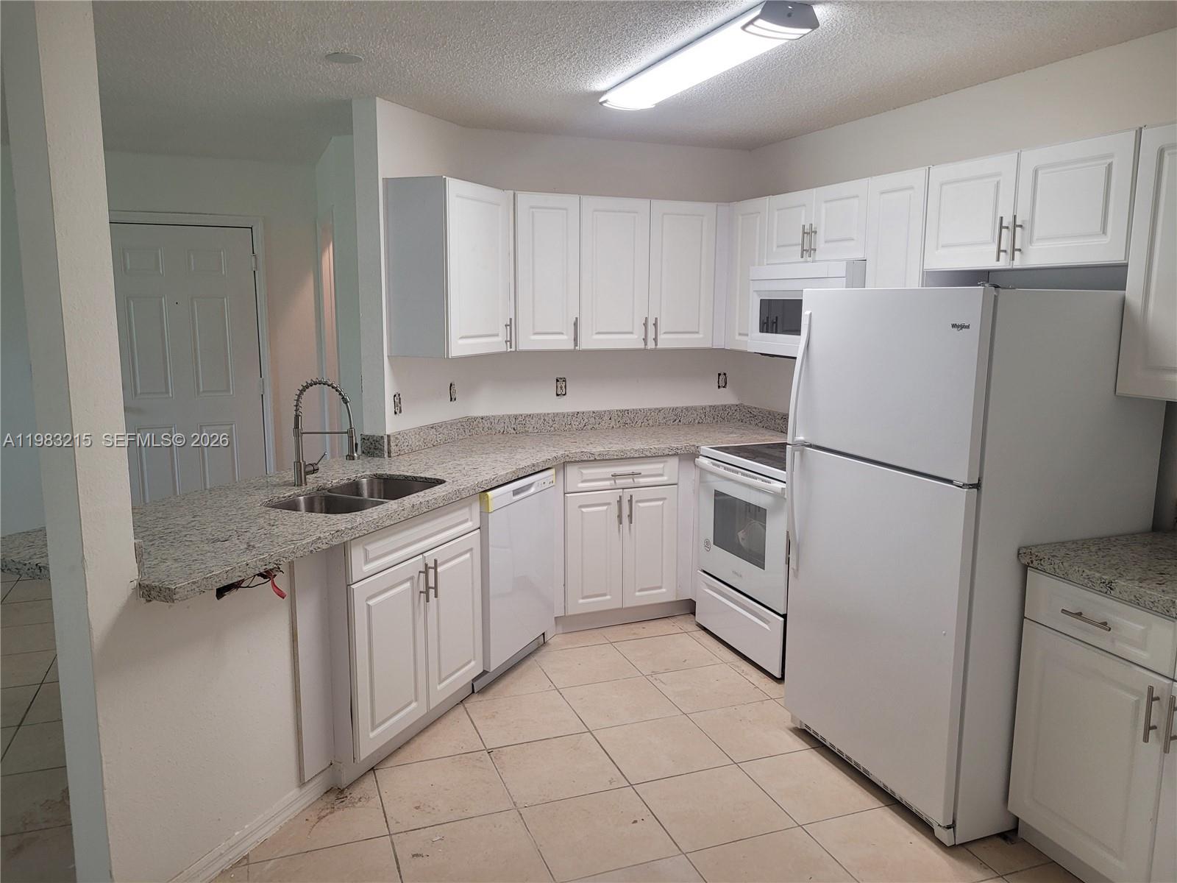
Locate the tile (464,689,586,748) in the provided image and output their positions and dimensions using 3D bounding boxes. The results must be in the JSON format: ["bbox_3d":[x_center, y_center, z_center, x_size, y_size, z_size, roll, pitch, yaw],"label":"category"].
[{"bbox_3d":[-0.256,1.116,3.568,0.405,0.010,0.405,-3,10,-20],"label":"tile"}]

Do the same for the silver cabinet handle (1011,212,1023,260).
[{"bbox_3d":[1.397,-0.662,2.881,0.035,0.147,0.012,-3,10,-20],"label":"silver cabinet handle"}]

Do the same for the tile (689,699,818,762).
[{"bbox_3d":[0.649,1.121,3.422,0.400,0.010,0.400,-3,9,-20],"label":"tile"}]

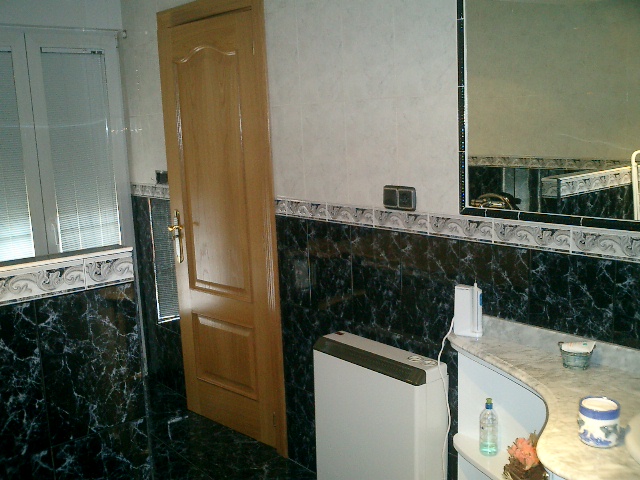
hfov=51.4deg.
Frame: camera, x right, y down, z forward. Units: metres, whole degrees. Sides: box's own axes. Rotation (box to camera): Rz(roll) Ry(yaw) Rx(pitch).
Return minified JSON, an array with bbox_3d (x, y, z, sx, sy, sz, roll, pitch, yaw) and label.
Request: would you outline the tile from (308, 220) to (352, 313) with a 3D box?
[{"bbox_3d":[0.039,0.119,2.656,0.010,0.382,0.256,-11,13,-40],"label":"tile"}]

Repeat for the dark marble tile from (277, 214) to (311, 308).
[{"bbox_3d":[-0.115,0.094,2.833,0.010,0.382,0.215,-11,13,-40],"label":"dark marble tile"}]

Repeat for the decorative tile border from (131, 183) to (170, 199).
[{"bbox_3d":[-0.956,-0.274,3.745,0.012,0.071,0.479,-11,13,-40],"label":"decorative tile border"}]

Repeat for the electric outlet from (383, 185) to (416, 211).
[{"bbox_3d":[0.274,-0.142,2.305,0.020,0.081,0.141,-11,13,-40],"label":"electric outlet"}]

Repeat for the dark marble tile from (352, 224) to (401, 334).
[{"bbox_3d":[0.207,0.147,2.465,0.010,0.382,0.256,-11,13,-40],"label":"dark marble tile"}]

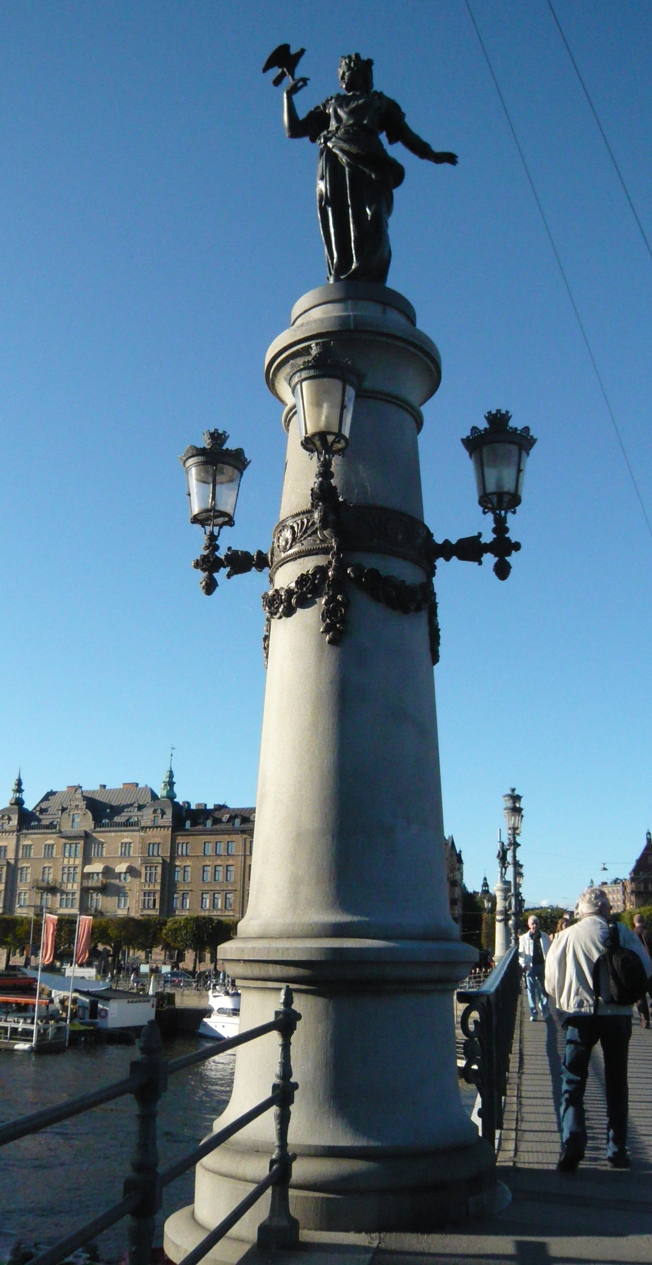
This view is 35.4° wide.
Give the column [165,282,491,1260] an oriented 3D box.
[{"bbox_3d":[0.168,0.515,6.899,2.000,6.015,2.000,1,-17,1],"label":"column"}]

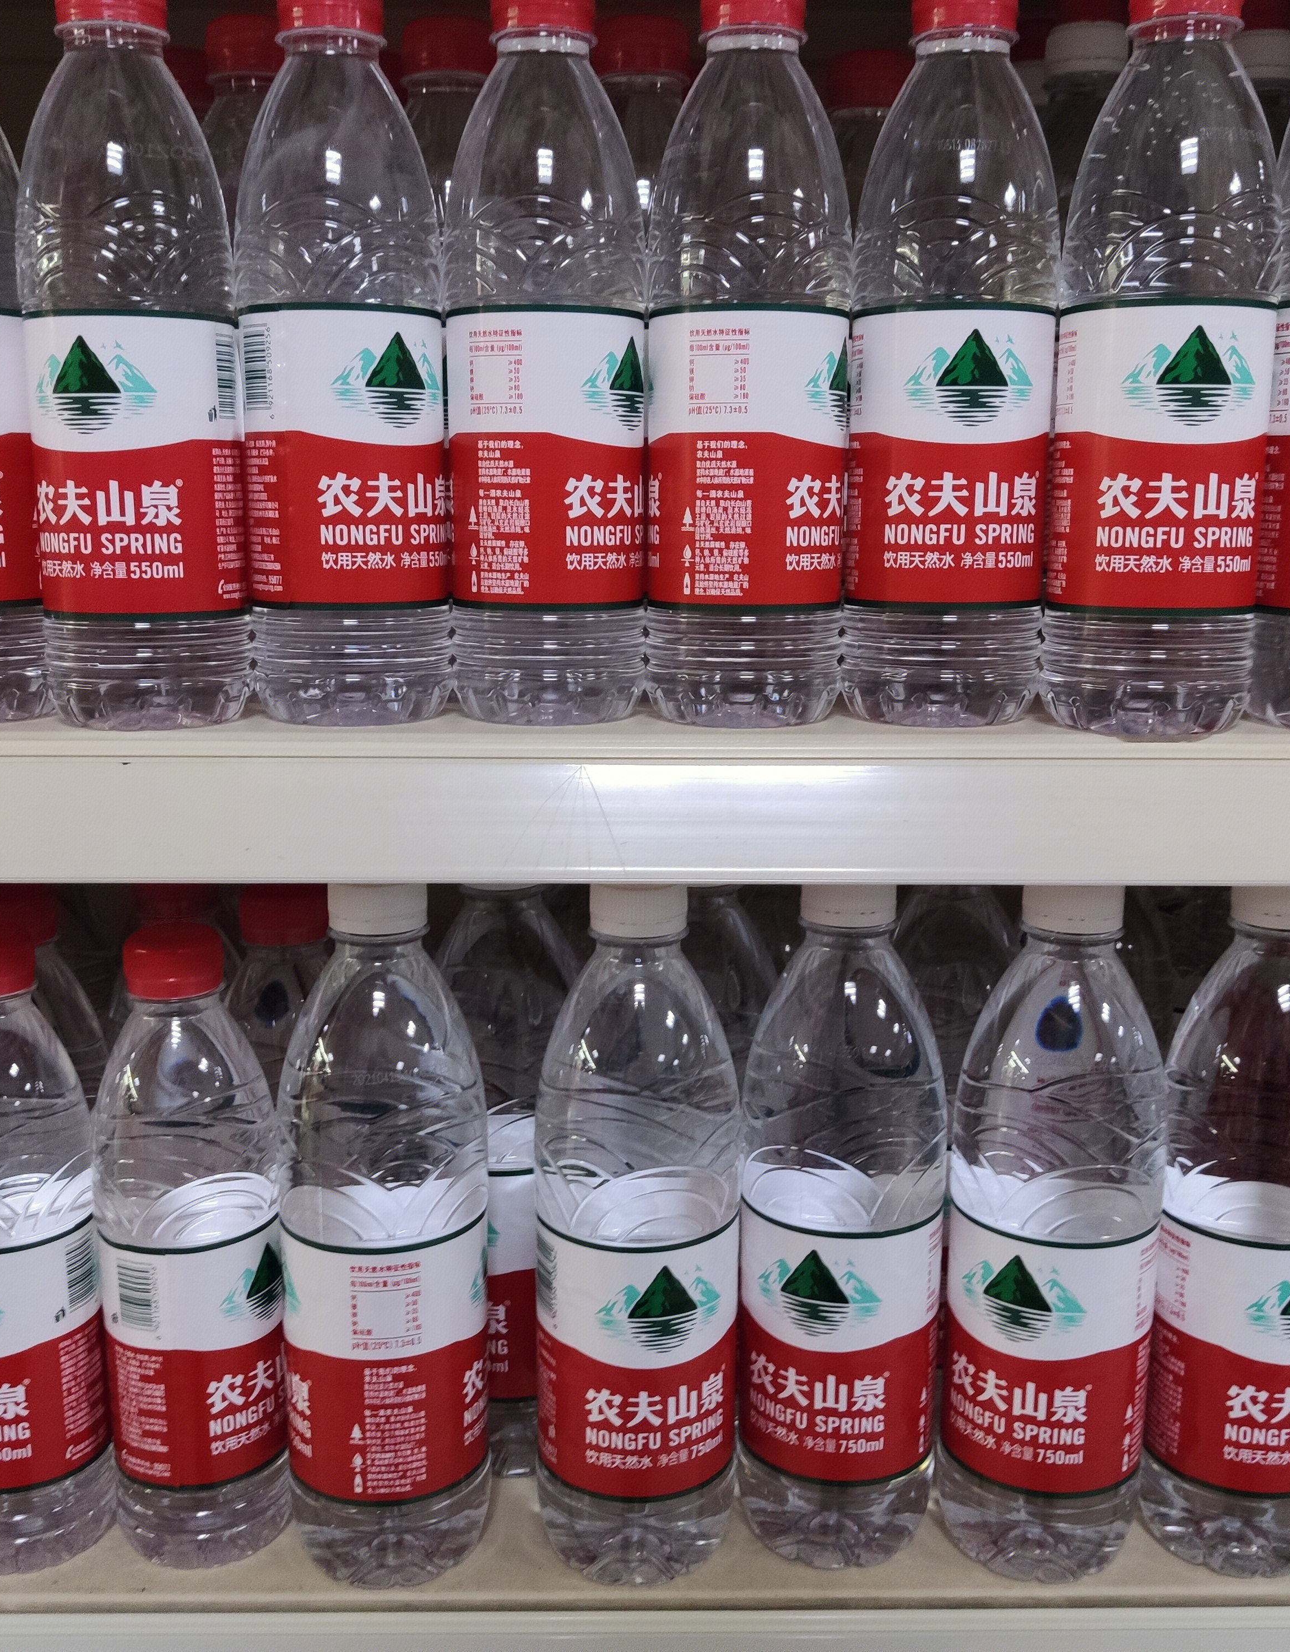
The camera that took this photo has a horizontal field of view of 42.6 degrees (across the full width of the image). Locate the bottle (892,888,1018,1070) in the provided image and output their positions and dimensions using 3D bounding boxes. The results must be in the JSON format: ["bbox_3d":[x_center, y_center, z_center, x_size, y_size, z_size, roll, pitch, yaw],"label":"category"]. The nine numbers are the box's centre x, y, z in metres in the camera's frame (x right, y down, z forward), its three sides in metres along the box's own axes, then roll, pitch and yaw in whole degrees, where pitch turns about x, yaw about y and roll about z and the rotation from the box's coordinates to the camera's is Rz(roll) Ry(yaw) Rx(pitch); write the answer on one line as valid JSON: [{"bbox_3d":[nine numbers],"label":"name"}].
[{"bbox_3d":[0.123,0.125,0.682,0.073,0.259,0.073,2,12,11],"label":"bottle"}]

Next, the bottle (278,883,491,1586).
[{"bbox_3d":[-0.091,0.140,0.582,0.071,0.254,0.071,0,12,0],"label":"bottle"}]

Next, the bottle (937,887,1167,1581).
[{"bbox_3d":[0.149,0.141,0.603,0.073,0.259,0.073,8,14,33],"label":"bottle"}]

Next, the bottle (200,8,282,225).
[{"bbox_3d":[-0.135,-0.163,0.591,0.064,0.233,0.064,-2,12,-12],"label":"bottle"}]

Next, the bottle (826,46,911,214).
[{"bbox_3d":[0.085,-0.172,0.642,0.065,0.230,0.065,0,12,0],"label":"bottle"}]

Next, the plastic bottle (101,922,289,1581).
[{"bbox_3d":[-0.166,0.153,0.606,0.064,0.234,0.064,1,11,7],"label":"plastic bottle"}]

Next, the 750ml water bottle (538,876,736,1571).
[{"bbox_3d":[-0.002,0.140,0.584,0.071,0.254,0.071,0,12,0],"label":"750ml water bottle"}]

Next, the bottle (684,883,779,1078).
[{"bbox_3d":[0.019,0.126,0.652,0.071,0.254,0.071,0,12,0],"label":"bottle"}]

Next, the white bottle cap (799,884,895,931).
[{"bbox_3d":[0.073,0.023,0.587,0.034,0.019,0.034,2,11,7],"label":"white bottle cap"}]

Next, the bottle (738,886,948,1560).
[{"bbox_3d":[0.071,0.138,0.593,0.071,0.254,0.071,0,12,0],"label":"bottle"}]

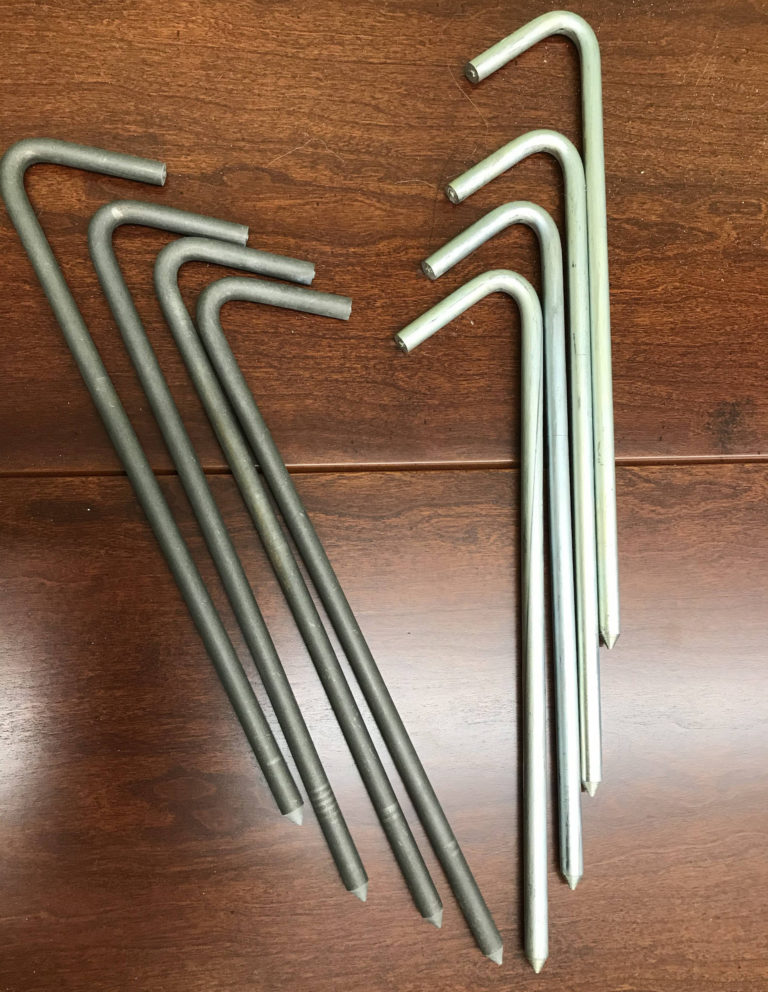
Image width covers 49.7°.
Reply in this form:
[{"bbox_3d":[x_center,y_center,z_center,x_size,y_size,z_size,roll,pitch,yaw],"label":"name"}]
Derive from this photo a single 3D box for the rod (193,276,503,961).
[{"bbox_3d":[0.009,0.041,0.360,0.070,0.009,0.314,-25,87,-10],"label":"rod"}]

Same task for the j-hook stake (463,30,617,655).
[{"bbox_3d":[0.073,-0.085,0.385,0.067,0.009,0.308,1,83,-8],"label":"j-hook stake"}]

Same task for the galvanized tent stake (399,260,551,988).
[{"bbox_3d":[0.038,0.047,0.364,0.068,0.009,0.308,2,83,-8],"label":"galvanized tent stake"}]

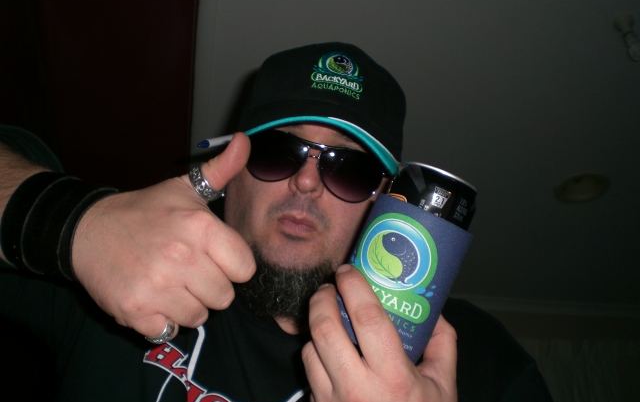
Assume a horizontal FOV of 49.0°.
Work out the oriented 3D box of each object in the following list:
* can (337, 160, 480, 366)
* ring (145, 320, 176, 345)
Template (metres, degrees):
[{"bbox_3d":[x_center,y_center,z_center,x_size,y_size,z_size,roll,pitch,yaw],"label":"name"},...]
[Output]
[{"bbox_3d":[0.064,0.043,0.522,0.075,0.134,0.075,24,-1,1],"label":"can"},{"bbox_3d":[-0.110,0.091,0.485,0.007,0.022,0.022,49,-13,-29],"label":"ring"}]

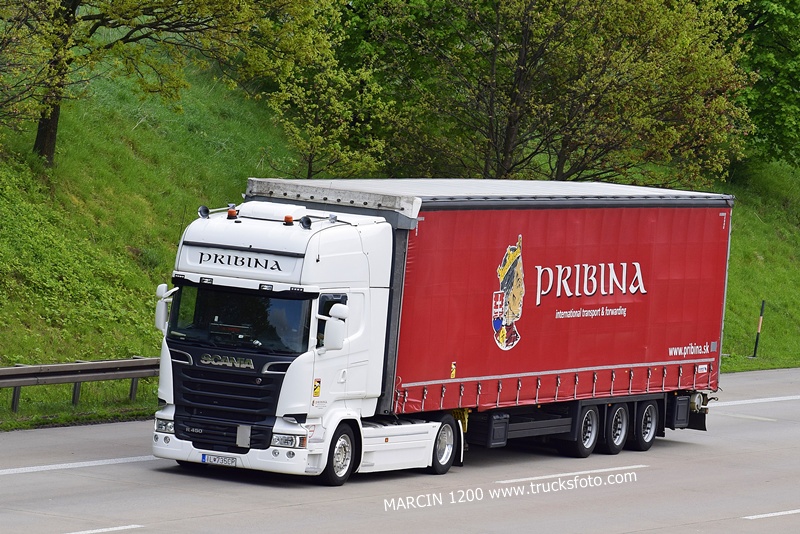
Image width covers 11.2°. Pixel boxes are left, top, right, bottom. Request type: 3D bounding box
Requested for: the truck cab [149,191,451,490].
[{"bbox_3d":[-1.152,0.968,57.110,2.620,3.800,5.540,6,2,23],"label":"truck cab"}]

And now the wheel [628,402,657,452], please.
[{"bbox_3d":[3.903,2.528,66.614,0.370,0.930,0.940,6,2,23],"label":"wheel"}]

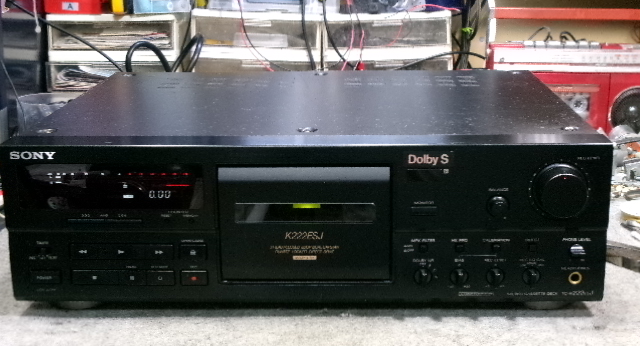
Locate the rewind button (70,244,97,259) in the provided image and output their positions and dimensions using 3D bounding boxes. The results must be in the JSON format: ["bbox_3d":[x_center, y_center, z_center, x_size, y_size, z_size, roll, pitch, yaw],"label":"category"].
[{"bbox_3d":[-0.171,0.057,0.712,0.017,0.011,0.006,0,14,2],"label":"rewind button"}]

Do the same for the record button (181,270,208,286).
[{"bbox_3d":[-0.091,0.075,0.713,0.019,0.011,0.006,0,14,2],"label":"record button"}]

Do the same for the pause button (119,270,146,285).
[{"bbox_3d":[-0.137,0.076,0.715,0.019,0.011,0.006,0,14,2],"label":"pause button"}]

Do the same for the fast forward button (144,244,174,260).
[{"bbox_3d":[-0.116,0.056,0.709,0.021,0.011,0.006,0,14,2],"label":"fast forward button"}]

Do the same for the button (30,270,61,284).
[{"bbox_3d":[-0.201,0.075,0.718,0.021,0.010,0.006,0,14,2],"label":"button"}]

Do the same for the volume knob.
[{"bbox_3d":[0.168,0.014,0.678,0.038,0.038,0.018,0,14,2],"label":"volume knob"}]

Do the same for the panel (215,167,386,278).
[{"bbox_3d":[-0.010,0.036,0.703,0.121,0.084,0.012,0,14,2],"label":"panel"}]

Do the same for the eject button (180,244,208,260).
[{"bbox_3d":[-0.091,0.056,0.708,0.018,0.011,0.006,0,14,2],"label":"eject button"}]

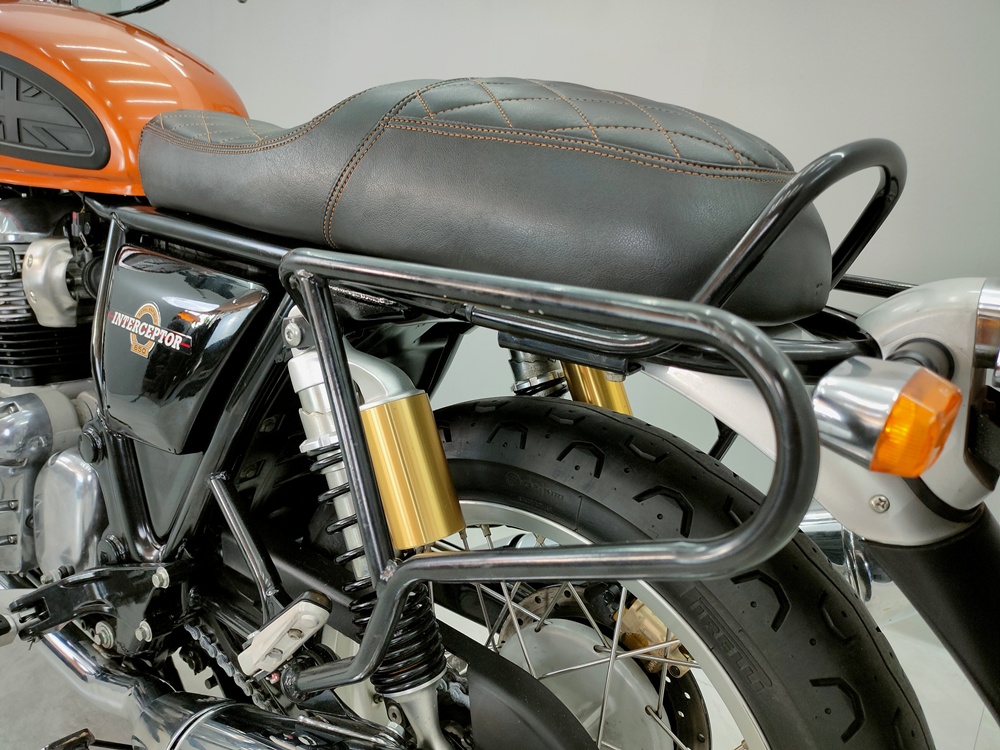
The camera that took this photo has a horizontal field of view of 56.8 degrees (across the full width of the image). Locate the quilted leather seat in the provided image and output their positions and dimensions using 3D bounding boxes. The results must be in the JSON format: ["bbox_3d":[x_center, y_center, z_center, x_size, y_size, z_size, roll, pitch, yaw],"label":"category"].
[{"bbox_3d":[-0.020,-0.164,0.753,0.630,0.155,0.255,12,16,36],"label":"quilted leather seat"}]

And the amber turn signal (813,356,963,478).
[{"bbox_3d":[0.184,0.020,0.439,0.060,0.046,0.056,20,21,34],"label":"amber turn signal"}]

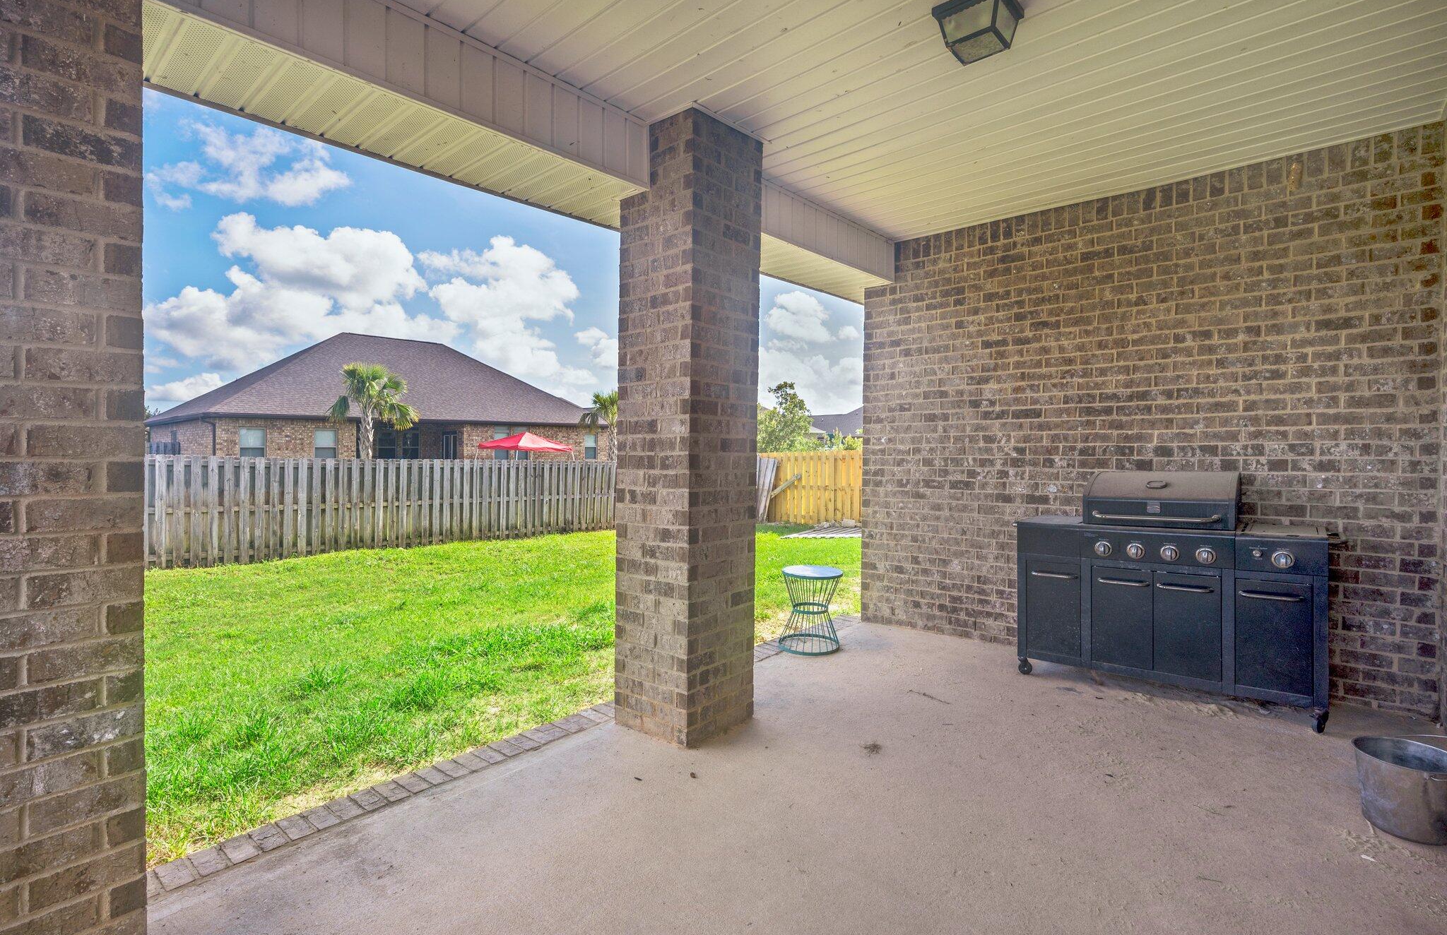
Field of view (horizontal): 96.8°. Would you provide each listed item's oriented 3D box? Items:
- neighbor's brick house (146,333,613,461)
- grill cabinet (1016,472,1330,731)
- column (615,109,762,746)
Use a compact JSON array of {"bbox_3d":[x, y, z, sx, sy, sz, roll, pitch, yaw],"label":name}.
[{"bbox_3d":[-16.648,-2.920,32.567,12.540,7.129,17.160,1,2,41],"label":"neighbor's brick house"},{"bbox_3d":[2.436,0.638,3.608,1.360,1.200,0.570,1,1,37],"label":"grill cabinet"},{"bbox_3d":[-0.177,-0.169,3.147,0.474,2.800,0.478,1,2,40],"label":"column"}]

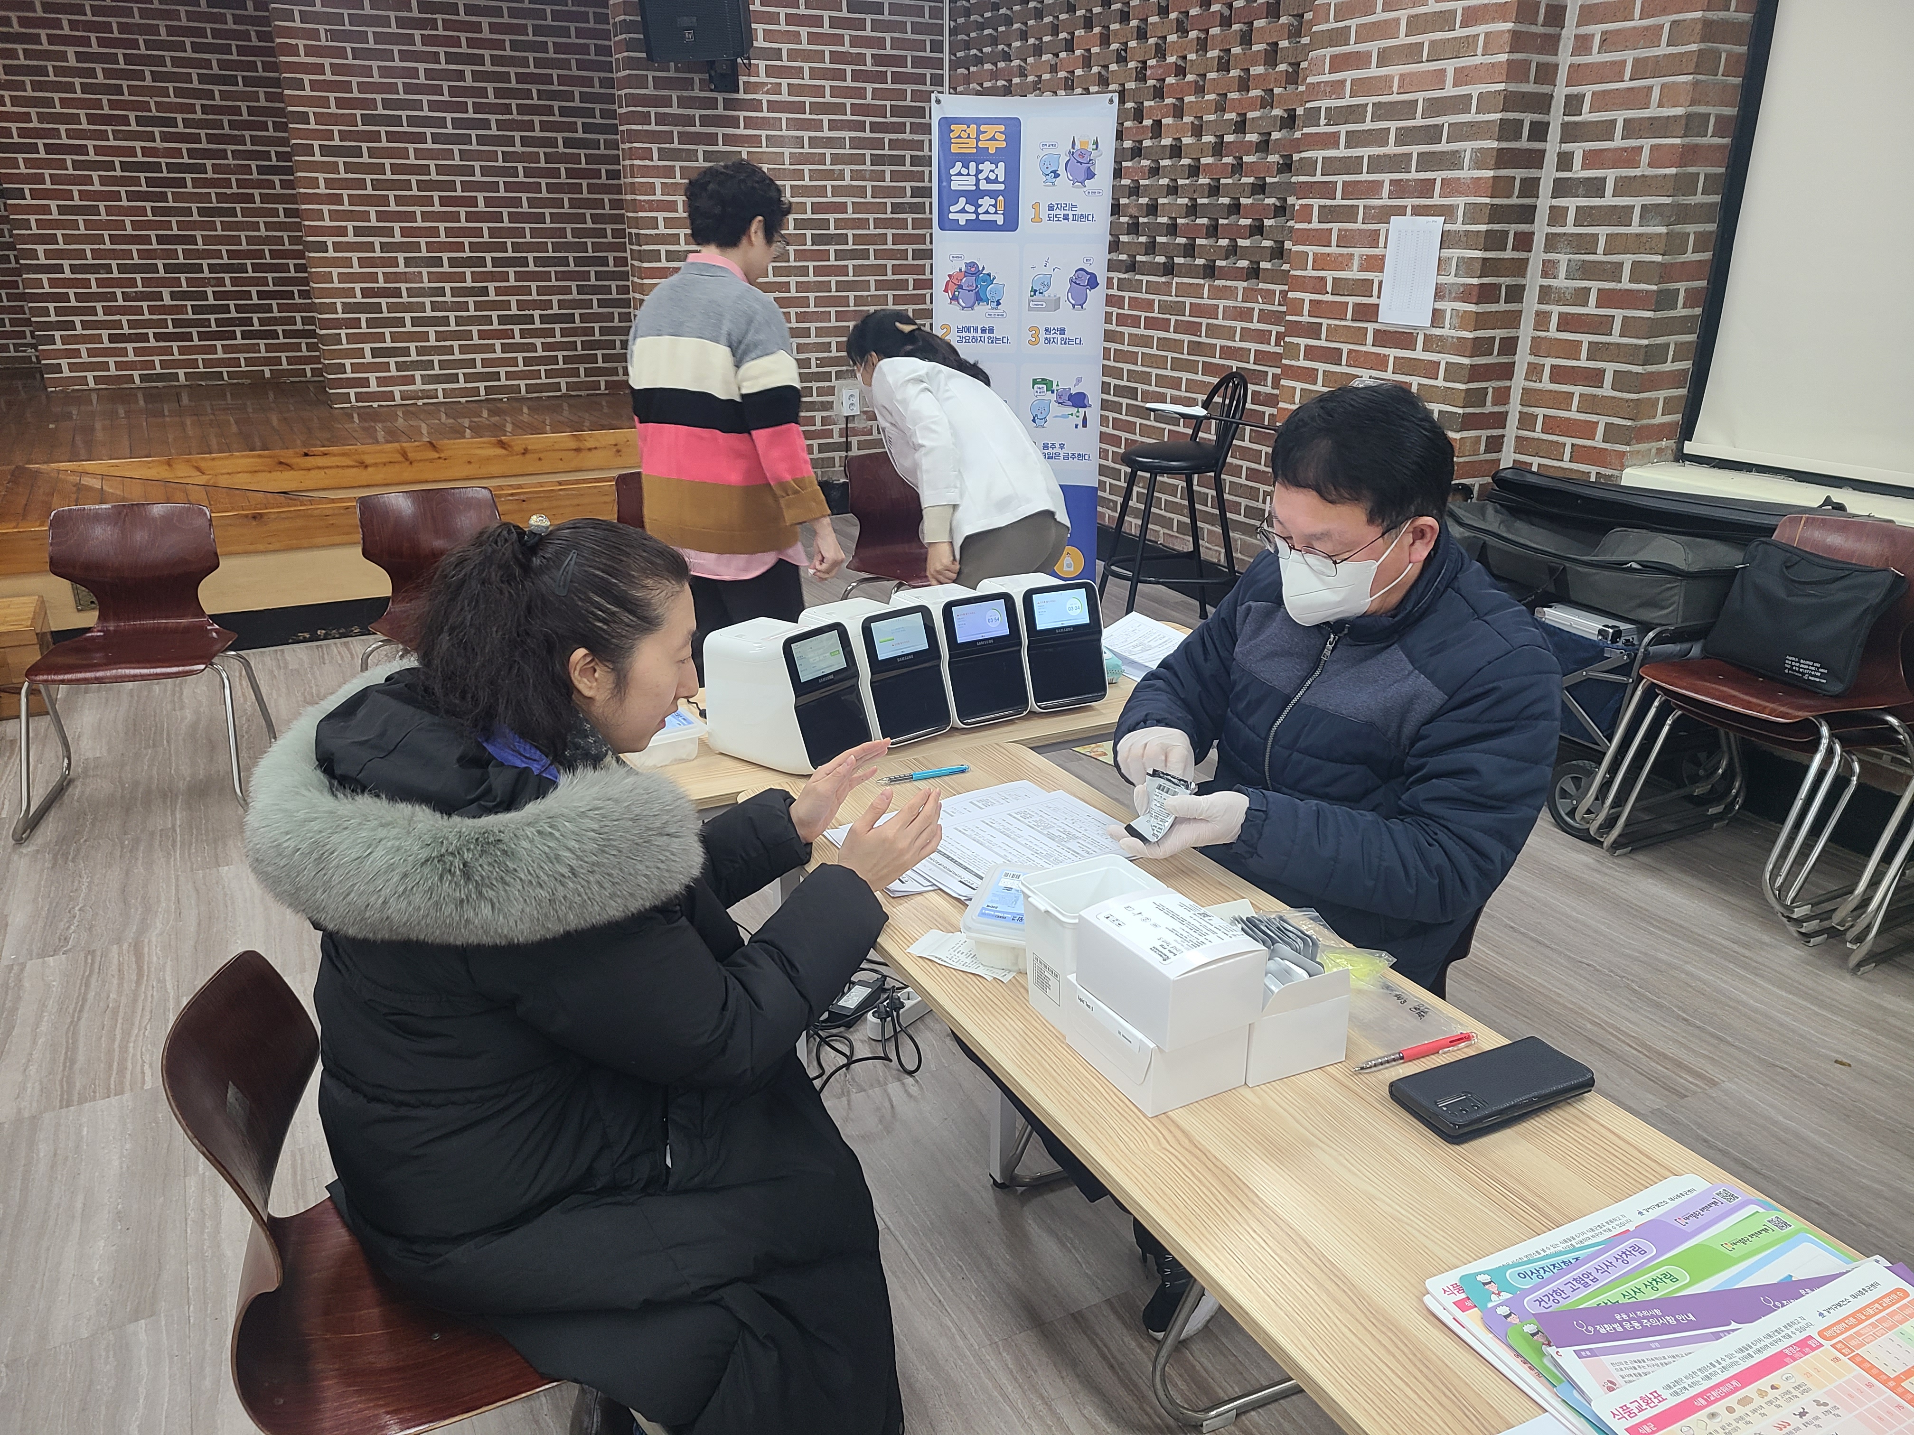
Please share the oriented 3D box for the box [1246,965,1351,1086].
[{"bbox_3d":[0.280,0.261,1.355,0.106,0.088,0.146,-9,21,-24],"label":"box"}]

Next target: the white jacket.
[{"bbox_3d":[0.038,-0.639,3.500,0.330,0.550,0.420,-31,8,23],"label":"white jacket"}]

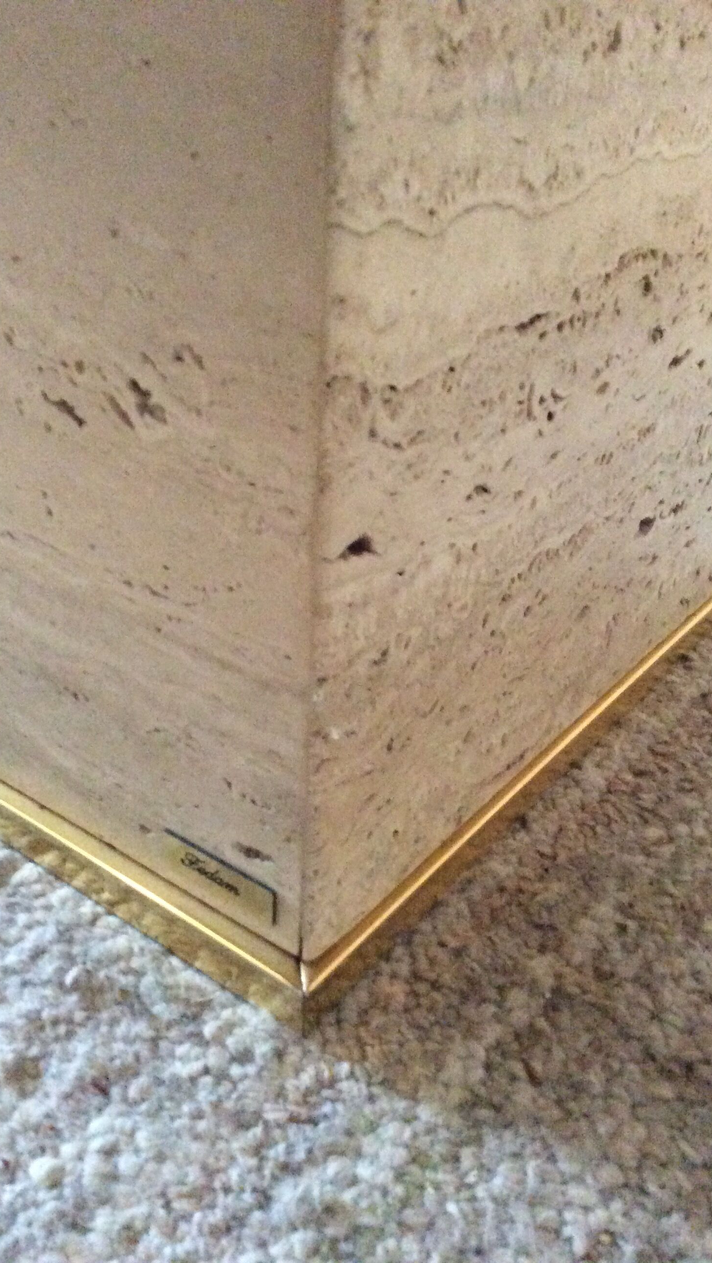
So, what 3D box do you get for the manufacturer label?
[{"bbox_3d":[-0.046,0.081,0.385,0.050,0.015,0.002,22,35,30],"label":"manufacturer label"}]

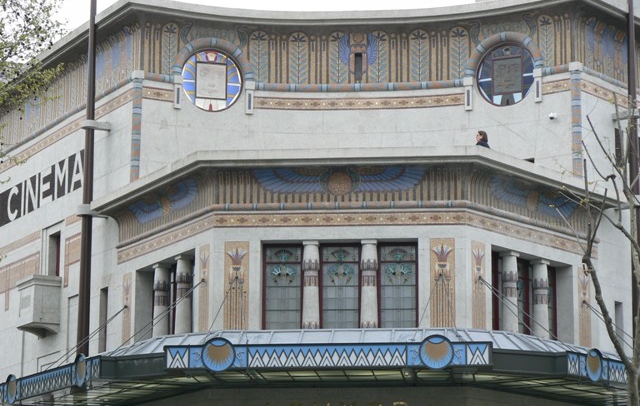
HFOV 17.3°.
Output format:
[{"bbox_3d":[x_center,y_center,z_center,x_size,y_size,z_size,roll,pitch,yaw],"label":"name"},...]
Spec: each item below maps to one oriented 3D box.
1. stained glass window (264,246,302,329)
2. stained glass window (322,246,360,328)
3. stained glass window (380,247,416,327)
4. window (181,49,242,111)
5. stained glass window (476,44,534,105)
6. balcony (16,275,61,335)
[{"bbox_3d":[-0.773,1.826,44.607,0.881,1.877,0.200,-1,-11,4],"label":"stained glass window"},{"bbox_3d":[0.450,1.822,44.512,0.860,1.873,0.200,-1,-11,4],"label":"stained glass window"},{"bbox_3d":[1.659,1.818,44.418,0.836,1.869,0.200,-1,-11,4],"label":"stained glass window"},{"bbox_3d":[-2.593,-2.927,50.363,1.500,1.500,0.200,4,-12,-18],"label":"window"},{"bbox_3d":[4.378,-3.033,49.743,1.480,1.480,0.200,-6,-12,26],"label":"stained glass window"},{"bbox_3d":[-7.048,2.603,52.660,0.746,1.392,1.234,6,-13,-27],"label":"balcony"}]

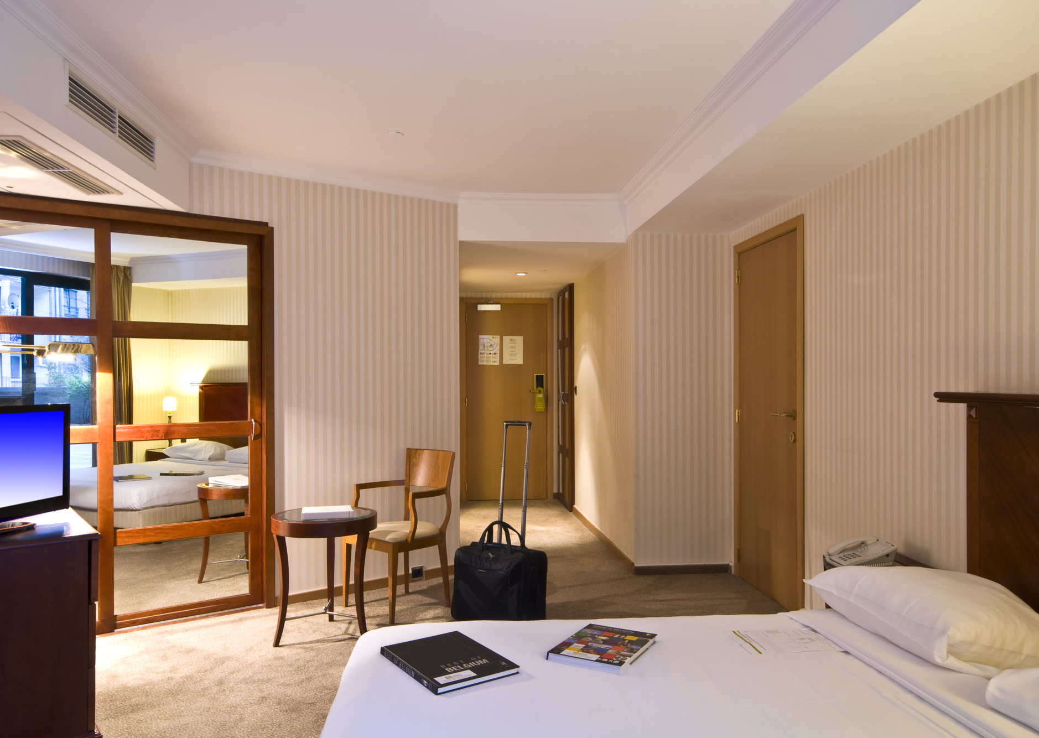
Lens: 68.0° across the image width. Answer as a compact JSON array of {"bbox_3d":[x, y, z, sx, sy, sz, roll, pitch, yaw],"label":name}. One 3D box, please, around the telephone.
[{"bbox_3d":[1.374,0.728,3.102,0.222,0.096,0.175,0,-1,-15],"label":"telephone"}]

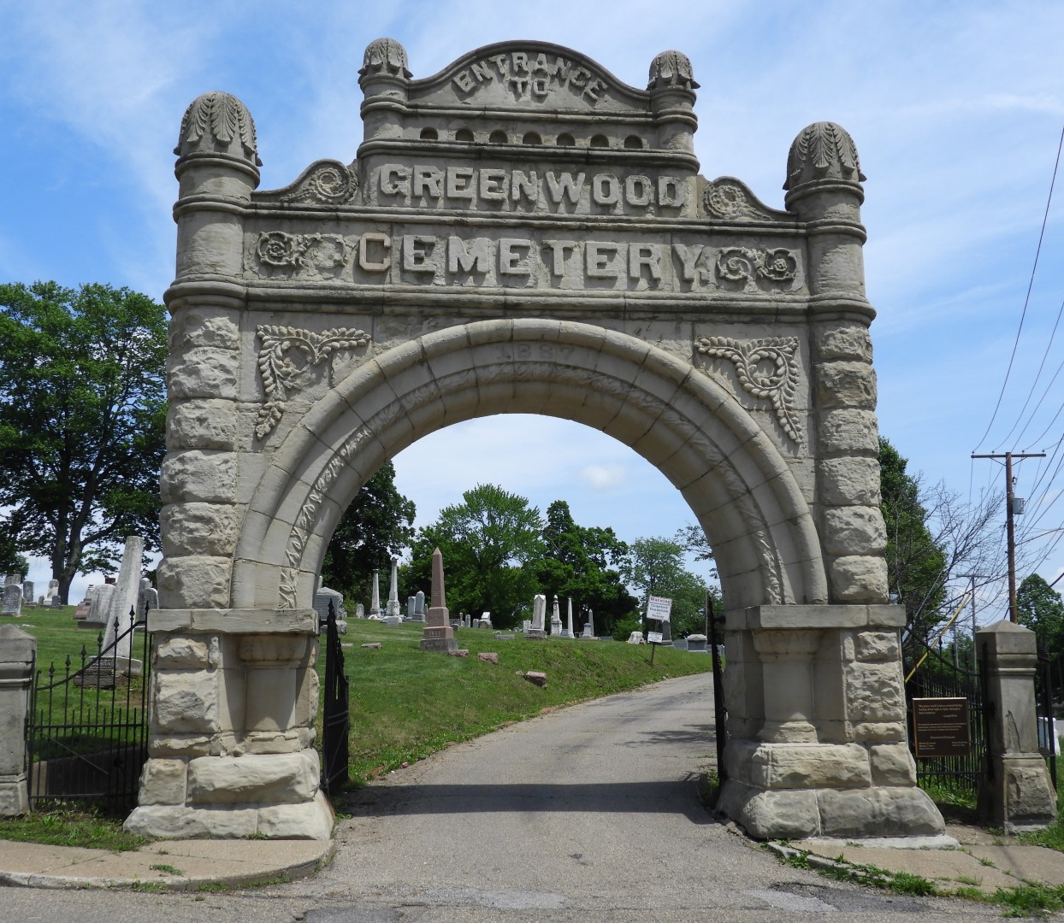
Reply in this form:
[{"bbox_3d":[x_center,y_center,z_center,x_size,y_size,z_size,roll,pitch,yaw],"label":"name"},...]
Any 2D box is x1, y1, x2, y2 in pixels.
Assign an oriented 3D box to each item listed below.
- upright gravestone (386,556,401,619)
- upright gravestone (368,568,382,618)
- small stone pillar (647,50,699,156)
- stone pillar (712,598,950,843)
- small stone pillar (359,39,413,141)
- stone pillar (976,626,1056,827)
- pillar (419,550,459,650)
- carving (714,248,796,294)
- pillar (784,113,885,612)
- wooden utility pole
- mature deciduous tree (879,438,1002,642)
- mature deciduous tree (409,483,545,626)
[{"bbox_3d":[-5.547,5.046,47.000,0.809,2.492,0.750,0,-8,-6],"label":"upright gravestone"},{"bbox_3d":[-7.214,6.041,54.000,0.550,2.200,0.550,-2,-8,12],"label":"upright gravestone"},{"bbox_3d":[1.265,-3.200,10.593,0.470,1.090,0.440,0,-8,-6],"label":"small stone pillar"},{"bbox_3d":[2.409,2.162,10.003,1.640,1.830,1.250,0,-8,-6],"label":"stone pillar"},{"bbox_3d":[-1.293,-3.217,10.302,0.460,1.080,0.440,0,-8,-6],"label":"small stone pillar"},{"bbox_3d":[4.953,2.705,12.163,0.558,2.092,0.558,1,-8,-7],"label":"stone pillar"},{"bbox_3d":[-2.689,4.026,34.000,0.880,3.050,0.880,-2,-9,14],"label":"pillar"},{"bbox_3d":[1.957,-1.676,10.237,0.770,0.440,0.090,0,-8,-6],"label":"carving"},{"bbox_3d":[3.308,-1.134,12.689,0.890,5.350,0.890,1,-8,-7],"label":"pillar"},{"bbox_3d":[16.373,4.140,39.655,2.440,9.000,0.400,-1,-8,5],"label":"wooden utility pole"},{"bbox_3d":[12.932,3.049,40.000,6.200,8.030,6.000,1,-8,-7],"label":"mature deciduous tree"},{"bbox_3d":[-3.835,6.491,80.000,9.200,10.030,8.800,1,-8,-7],"label":"mature deciduous tree"}]

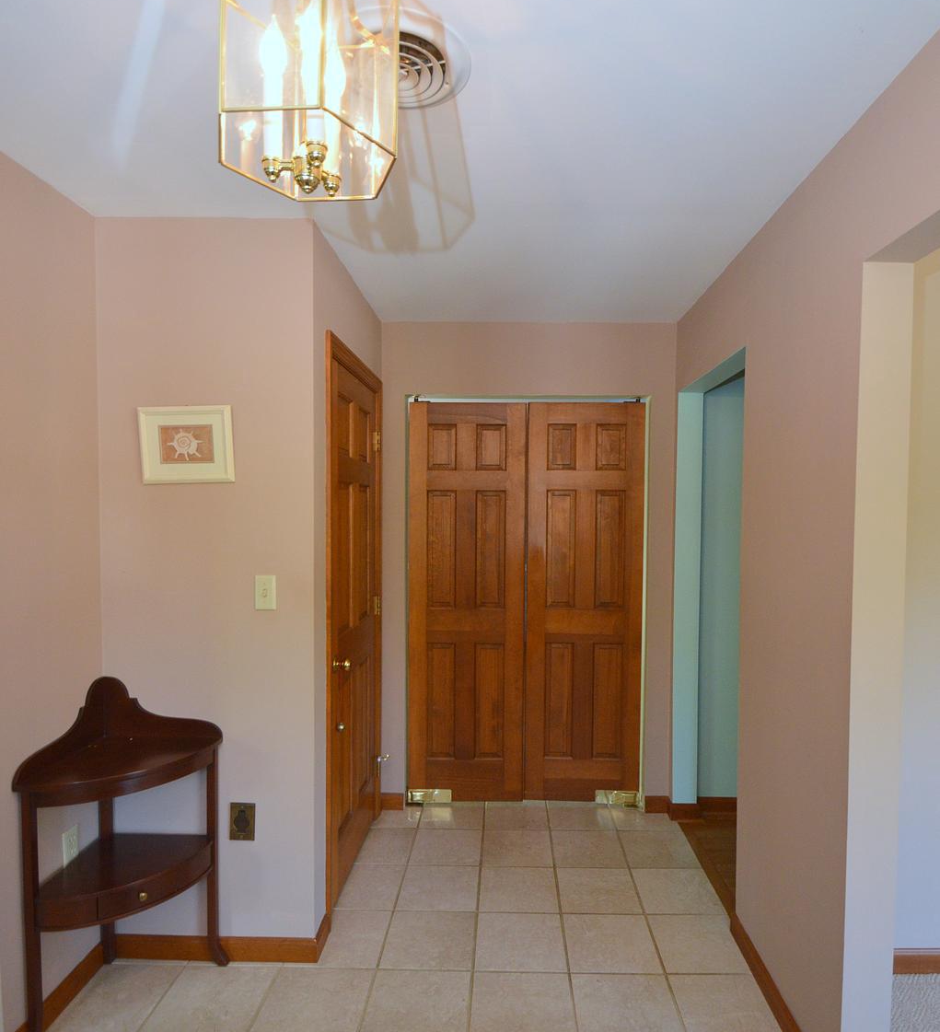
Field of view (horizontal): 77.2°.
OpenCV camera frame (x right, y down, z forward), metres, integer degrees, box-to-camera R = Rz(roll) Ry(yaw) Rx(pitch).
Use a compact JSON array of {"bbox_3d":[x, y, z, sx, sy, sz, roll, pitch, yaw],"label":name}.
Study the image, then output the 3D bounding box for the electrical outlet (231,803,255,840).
[{"bbox_3d":[-0.750,1.011,1.945,0.081,0.123,0.012,0,2,2],"label":"electrical outlet"}]

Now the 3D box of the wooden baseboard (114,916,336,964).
[{"bbox_3d":[-0.848,1.433,2.015,0.700,0.082,0.135,0,2,2],"label":"wooden baseboard"}]

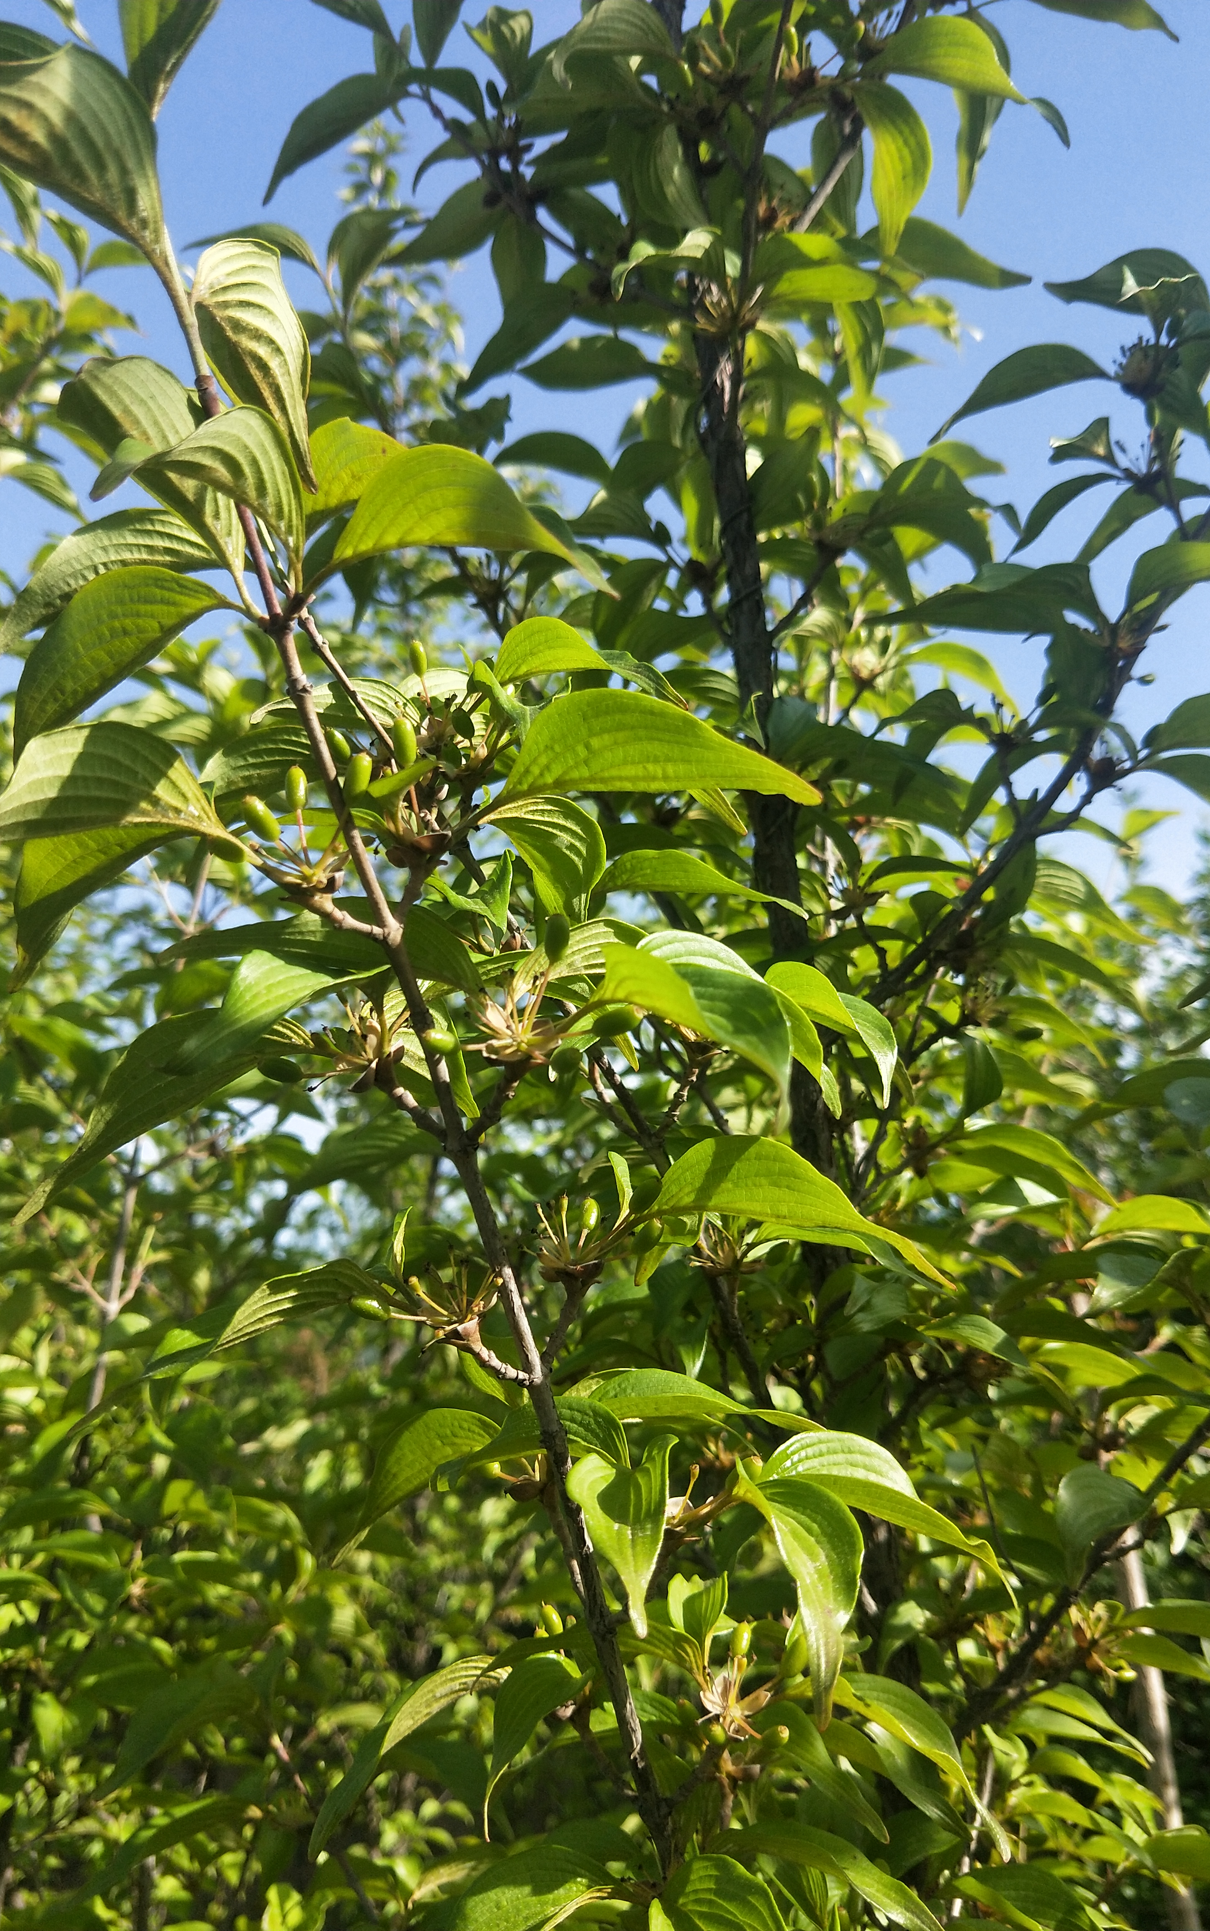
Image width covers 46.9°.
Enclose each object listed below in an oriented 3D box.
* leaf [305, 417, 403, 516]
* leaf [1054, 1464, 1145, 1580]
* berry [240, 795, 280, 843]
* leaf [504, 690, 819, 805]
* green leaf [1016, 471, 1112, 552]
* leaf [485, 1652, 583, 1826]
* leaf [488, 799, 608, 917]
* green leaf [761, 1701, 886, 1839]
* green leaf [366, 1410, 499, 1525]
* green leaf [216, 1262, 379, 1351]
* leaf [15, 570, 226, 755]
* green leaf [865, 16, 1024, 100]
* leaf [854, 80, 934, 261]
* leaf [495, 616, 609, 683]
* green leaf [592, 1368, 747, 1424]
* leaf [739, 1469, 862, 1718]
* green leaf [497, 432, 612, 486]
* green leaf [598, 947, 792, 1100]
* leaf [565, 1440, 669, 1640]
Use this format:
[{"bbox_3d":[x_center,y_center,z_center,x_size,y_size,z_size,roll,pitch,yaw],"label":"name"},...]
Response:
[{"bbox_3d":[-0.079,-0.163,0.460,0.052,0.034,0.025,-8,-7,-33],"label":"leaf"},{"bbox_3d":[0.267,0.298,0.750,0.043,0.063,0.020,26,-11,34],"label":"leaf"},{"bbox_3d":[-0.096,-0.041,0.390,0.007,0.015,0.007,-37,7,0],"label":"berry"},{"bbox_3d":[0.016,-0.059,0.375,0.083,0.024,0.031,9,25,6],"label":"leaf"},{"bbox_3d":[0.204,-0.202,0.620,0.076,0.018,0.028,-37,-23,-23],"label":"green leaf"},{"bbox_3d":[-0.026,0.271,0.490,0.030,0.065,0.016,22,-11,39],"label":"leaf"},{"bbox_3d":[-0.018,-0.035,0.445,0.046,0.025,0.032,48,-19,-21],"label":"leaf"},{"bbox_3d":[0.076,0.278,0.480,0.019,0.064,0.027,-39,7,37],"label":"green leaf"},{"bbox_3d":[-0.060,0.173,0.480,0.058,0.030,0.026,-31,-12,6],"label":"green leaf"},{"bbox_3d":[-0.099,0.110,0.450,0.068,0.018,0.034,-19,-29,17],"label":"green leaf"},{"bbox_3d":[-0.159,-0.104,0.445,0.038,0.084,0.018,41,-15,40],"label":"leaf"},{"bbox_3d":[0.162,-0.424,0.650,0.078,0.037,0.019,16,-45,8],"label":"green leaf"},{"bbox_3d":[0.125,-0.342,0.600,0.034,0.081,0.018,0,-9,-36],"label":"leaf"},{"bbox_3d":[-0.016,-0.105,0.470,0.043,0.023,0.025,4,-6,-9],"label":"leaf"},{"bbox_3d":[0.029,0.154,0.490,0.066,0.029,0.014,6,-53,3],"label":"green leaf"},{"bbox_3d":[0.061,0.194,0.430,0.030,0.076,0.024,-7,-33,-48],"label":"leaf"},{"bbox_3d":[-0.025,-0.243,0.670,0.054,0.018,0.027,6,-13,-12],"label":"green leaf"},{"bbox_3d":[0.025,0.016,0.400,0.068,0.024,0.040,30,27,26],"label":"green leaf"},{"bbox_3d":[0.004,0.176,0.430,0.031,0.060,0.024,-5,-27,-3],"label":"leaf"}]

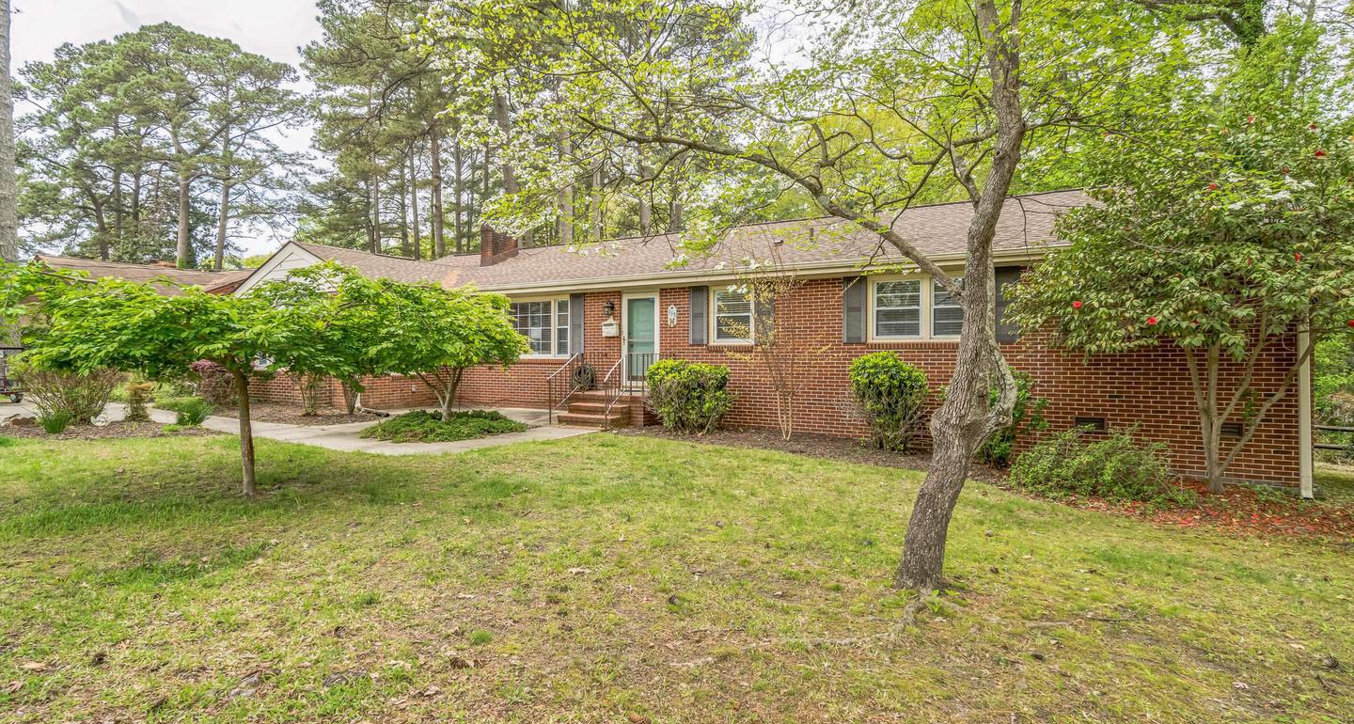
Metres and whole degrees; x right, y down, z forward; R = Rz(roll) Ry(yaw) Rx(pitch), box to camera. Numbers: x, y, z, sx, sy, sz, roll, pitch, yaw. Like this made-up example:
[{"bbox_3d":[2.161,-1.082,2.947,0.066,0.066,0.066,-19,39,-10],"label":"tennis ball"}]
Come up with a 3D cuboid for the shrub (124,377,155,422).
[{"bbox_3d":[-9.490,0.660,10.620,0.470,0.810,0.460,0,0,-42],"label":"shrub"}]

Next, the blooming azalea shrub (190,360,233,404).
[{"bbox_3d":[-10.350,0.430,13.500,1.050,1.060,1.000,0,0,-37],"label":"blooming azalea shrub"}]

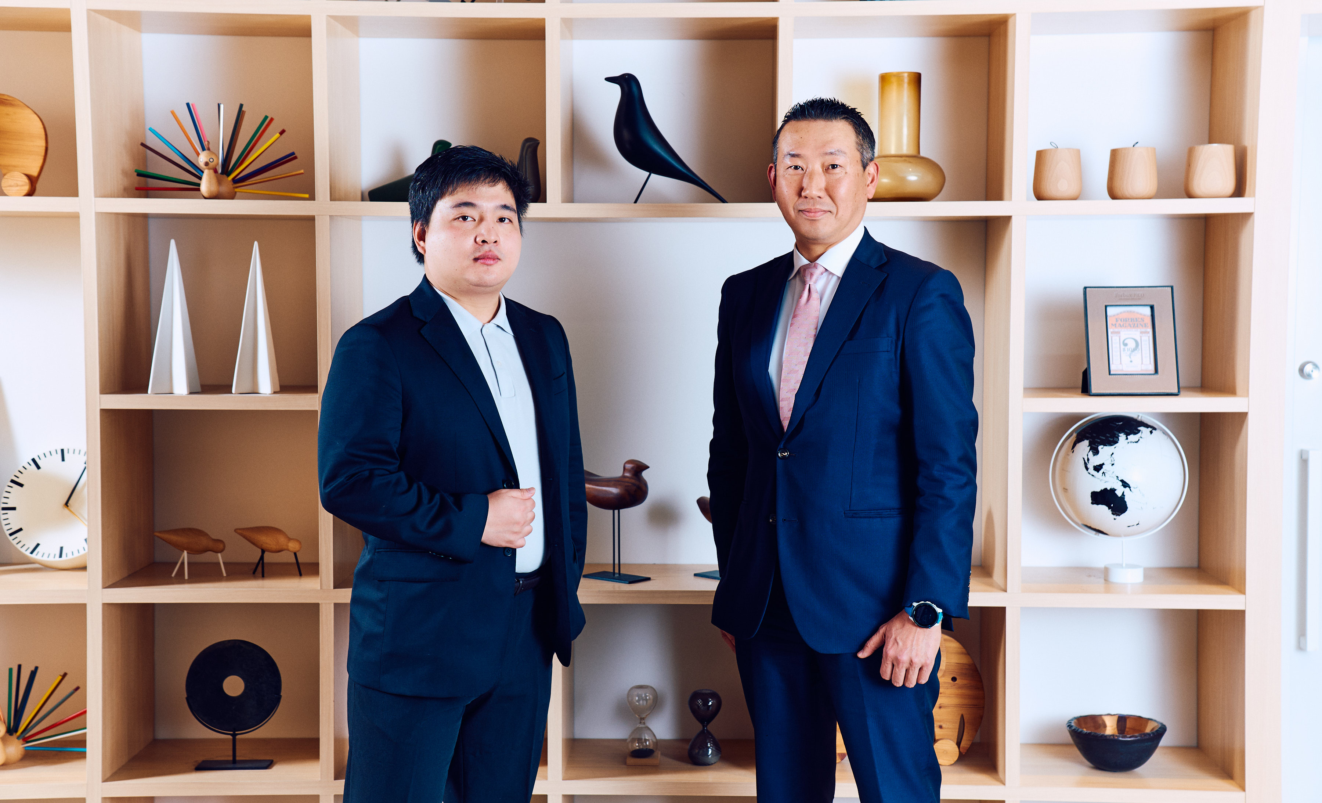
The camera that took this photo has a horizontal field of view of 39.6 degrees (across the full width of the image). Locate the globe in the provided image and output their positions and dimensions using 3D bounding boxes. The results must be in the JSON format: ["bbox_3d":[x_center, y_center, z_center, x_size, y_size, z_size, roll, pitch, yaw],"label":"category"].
[{"bbox_3d":[1.008,0.160,4.037,0.292,0.291,0.268,0,4,1],"label":"globe"}]

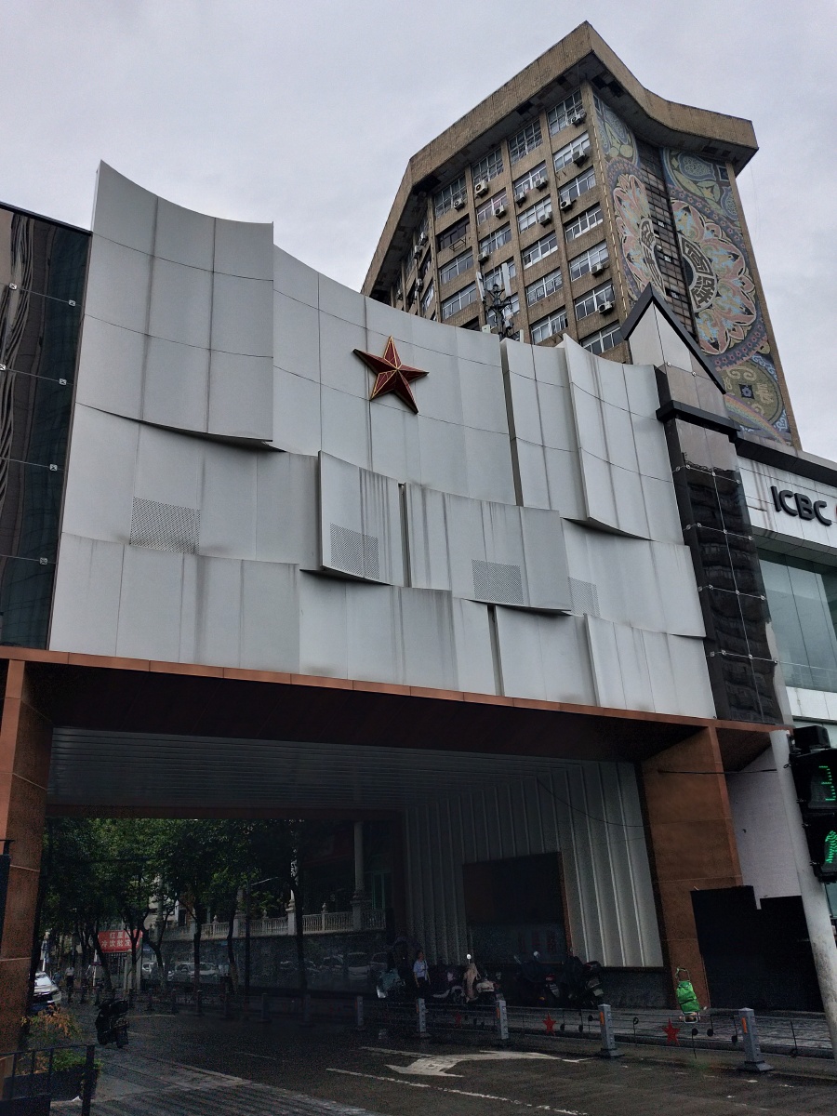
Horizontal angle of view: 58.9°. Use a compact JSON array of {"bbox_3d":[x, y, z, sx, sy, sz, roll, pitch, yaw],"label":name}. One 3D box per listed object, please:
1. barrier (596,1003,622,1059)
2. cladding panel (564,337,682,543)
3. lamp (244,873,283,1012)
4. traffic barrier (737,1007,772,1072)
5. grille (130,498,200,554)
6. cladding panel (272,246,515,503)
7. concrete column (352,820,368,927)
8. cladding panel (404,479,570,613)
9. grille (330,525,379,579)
[{"bbox_3d":[3.299,8.237,12.945,0.330,0.778,0.330,7,-23,-25],"label":"barrier"},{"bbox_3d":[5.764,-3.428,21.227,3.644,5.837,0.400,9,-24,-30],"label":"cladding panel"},{"bbox_3d":[-5.821,14.562,28.348,1.358,4.746,0.291,-3,-21,0],"label":"lamp"},{"bbox_3d":[4.795,6.943,10.734,0.330,0.778,0.330,7,-23,-25],"label":"traffic barrier"},{"bbox_3d":[-4.783,-0.596,14.107,1.266,1.044,0.050,8,-24,-28],"label":"grille"},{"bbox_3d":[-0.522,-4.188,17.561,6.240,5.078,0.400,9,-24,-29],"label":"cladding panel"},{"bbox_3d":[-2.618,13.788,32.895,0.601,4.936,0.601,-17,-25,31],"label":"concrete column"},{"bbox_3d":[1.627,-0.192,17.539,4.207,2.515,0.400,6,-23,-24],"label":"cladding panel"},{"bbox_3d":[-1.341,-0.119,15.746,1.233,0.949,0.050,13,-27,-37],"label":"grille"}]

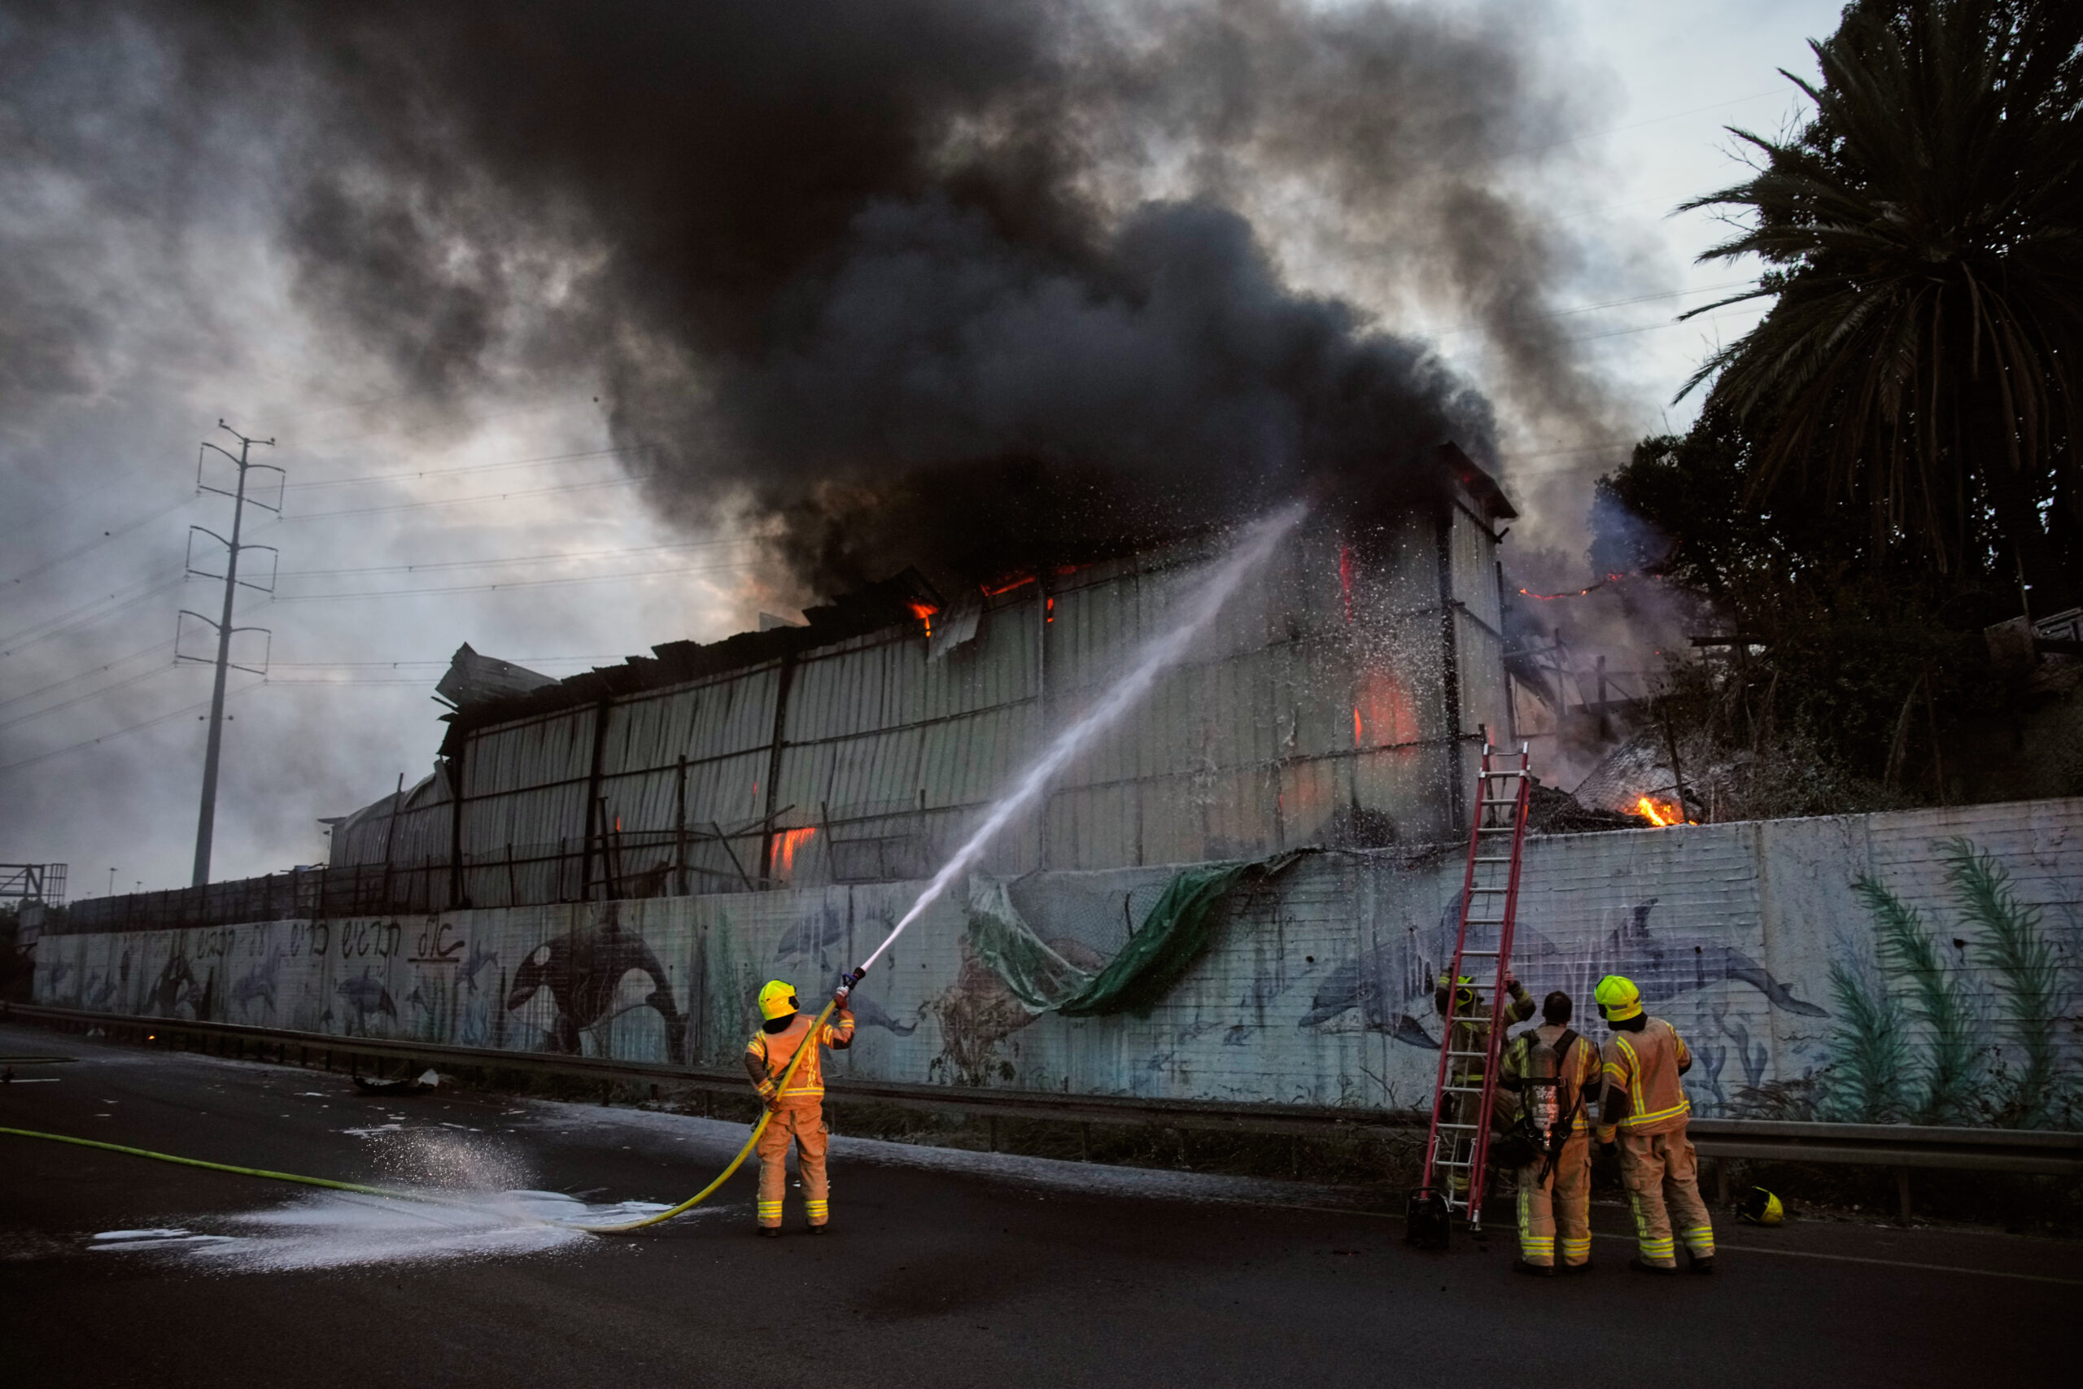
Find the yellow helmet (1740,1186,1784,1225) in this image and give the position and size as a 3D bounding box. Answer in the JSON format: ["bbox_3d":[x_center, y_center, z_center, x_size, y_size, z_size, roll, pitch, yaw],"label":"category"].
[{"bbox_3d":[5.445,3.867,10.500,0.270,0.250,0.310,14,-3,29],"label":"yellow helmet"}]

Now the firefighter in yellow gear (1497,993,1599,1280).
[{"bbox_3d":[3.343,2.861,9.161,0.620,1.770,0.540,-4,-11,21],"label":"firefighter in yellow gear"}]

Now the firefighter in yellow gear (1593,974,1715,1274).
[{"bbox_3d":[3.982,2.811,9.169,0.660,1.860,0.500,-1,-11,7],"label":"firefighter in yellow gear"}]

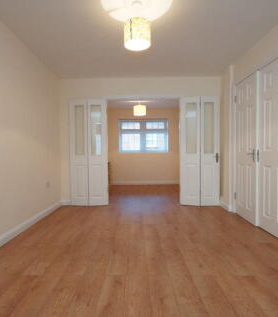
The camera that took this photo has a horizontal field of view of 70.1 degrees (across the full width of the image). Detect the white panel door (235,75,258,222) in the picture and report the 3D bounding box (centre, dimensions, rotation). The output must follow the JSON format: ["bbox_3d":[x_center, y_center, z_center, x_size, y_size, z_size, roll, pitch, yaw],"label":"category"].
[{"bbox_3d":[1.559,-0.129,2.835,0.040,2.021,0.516,0,2,-2],"label":"white panel door"}]

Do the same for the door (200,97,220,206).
[{"bbox_3d":[1.278,-0.116,3.573,0.371,1.965,0.040,0,2,-6],"label":"door"}]

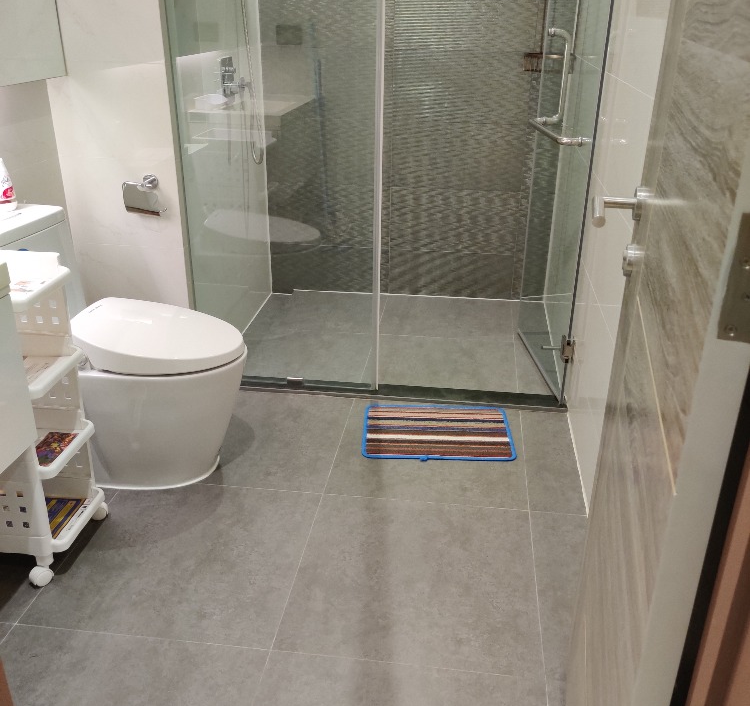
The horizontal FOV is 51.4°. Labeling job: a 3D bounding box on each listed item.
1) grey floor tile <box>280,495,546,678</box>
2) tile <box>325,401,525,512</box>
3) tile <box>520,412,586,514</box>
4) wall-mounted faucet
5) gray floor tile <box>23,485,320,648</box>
[{"bbox_3d":[0.105,0.561,1.977,0.600,0.013,0.605,4,24,6],"label":"grey floor tile"},{"bbox_3d":[0.182,0.314,2.529,0.600,0.013,0.605,4,24,6],"label":"tile"},{"bbox_3d":[0.560,0.338,2.487,0.162,0.013,0.605,4,24,6],"label":"tile"},{"bbox_3d":[-0.540,-1.046,2.977,0.070,0.150,0.100,4,24,6],"label":"wall-mounted faucet"},{"bbox_3d":[-0.490,0.524,2.044,0.600,0.013,0.605,4,24,6],"label":"gray floor tile"}]

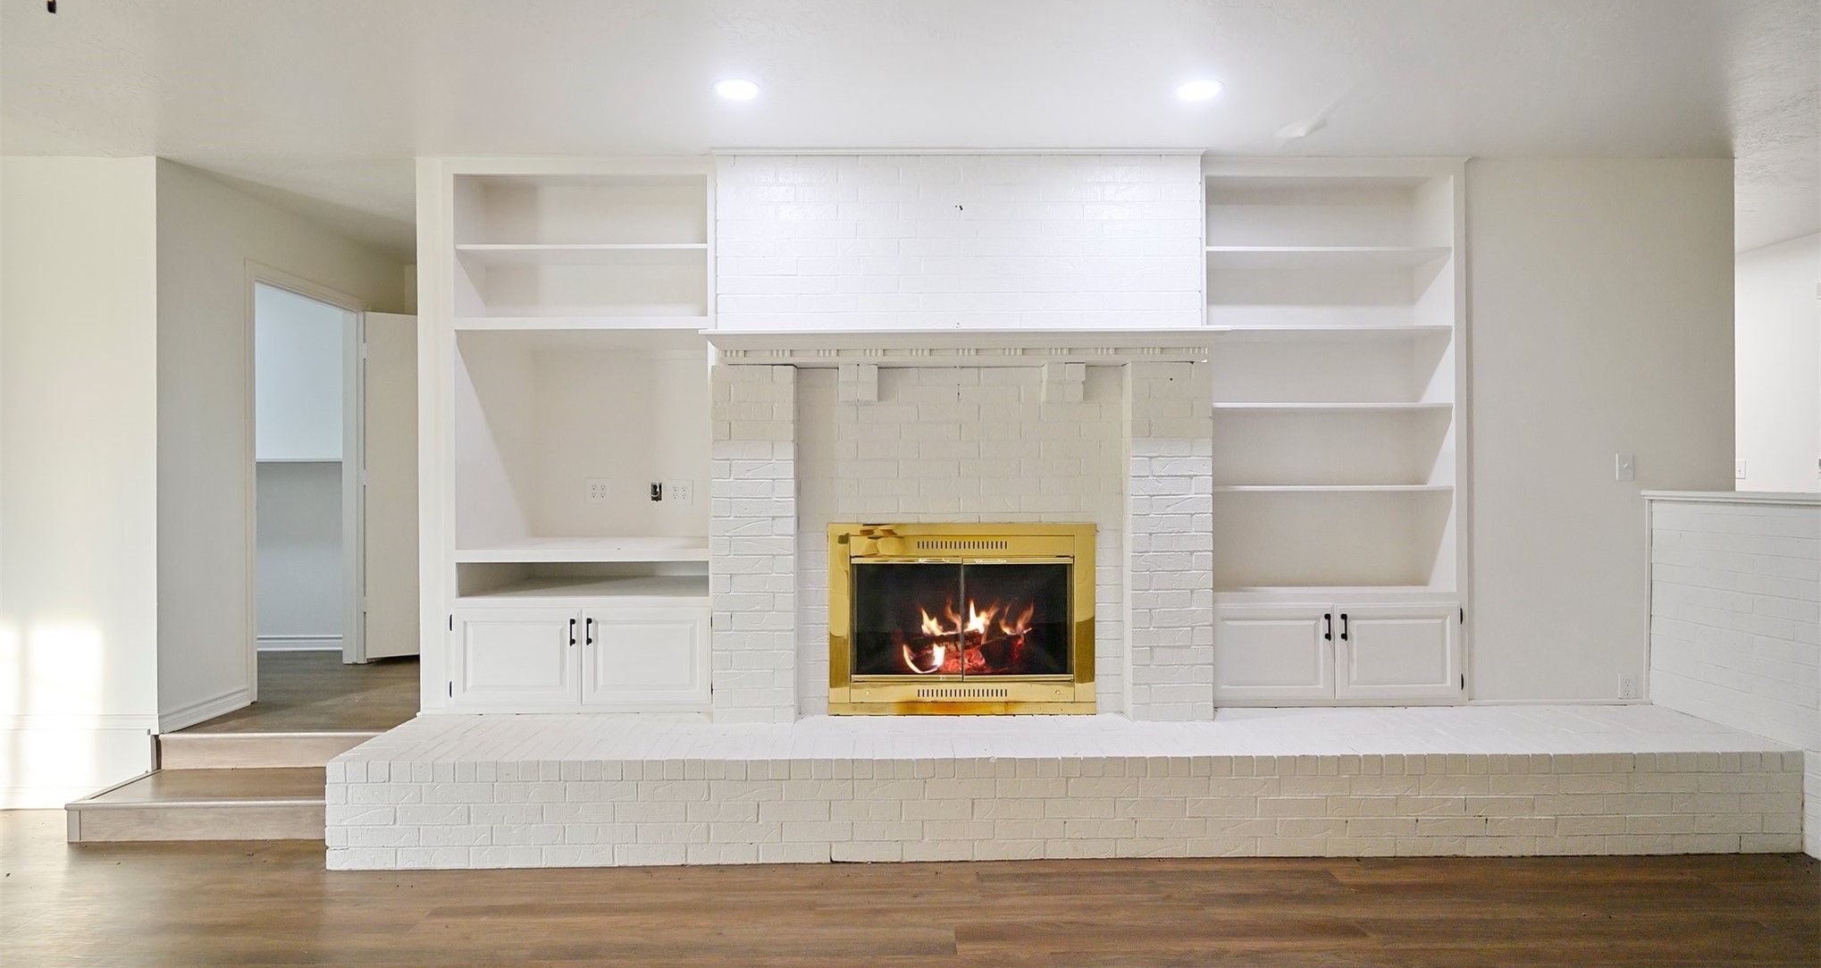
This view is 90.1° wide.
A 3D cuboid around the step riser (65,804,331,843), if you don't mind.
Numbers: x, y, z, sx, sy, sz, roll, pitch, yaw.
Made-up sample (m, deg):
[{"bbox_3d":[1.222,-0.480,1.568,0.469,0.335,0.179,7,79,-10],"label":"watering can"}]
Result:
[{"bbox_3d":[-2.618,1.274,3.447,1.109,0.145,0.040,0,0,-1],"label":"step riser"}]

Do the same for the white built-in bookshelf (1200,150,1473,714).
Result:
[{"bbox_3d":[1.801,-0.215,4.023,1.167,2.345,0.312,0,0,-1],"label":"white built-in bookshelf"}]

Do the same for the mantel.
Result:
[{"bbox_3d":[0.222,-0.550,3.707,2.111,0.136,0.208,0,0,-1],"label":"mantel"}]

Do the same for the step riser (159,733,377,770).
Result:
[{"bbox_3d":[-2.619,1.128,3.857,1.094,0.146,0.040,0,0,-1],"label":"step riser"}]

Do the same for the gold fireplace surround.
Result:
[{"bbox_3d":[0.219,0.561,3.783,1.115,0.797,0.069,0,0,-1],"label":"gold fireplace surround"}]

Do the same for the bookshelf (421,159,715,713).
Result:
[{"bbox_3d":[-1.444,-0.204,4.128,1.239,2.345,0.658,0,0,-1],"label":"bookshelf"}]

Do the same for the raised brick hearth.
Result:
[{"bbox_3d":[0.580,1.149,3.547,5.251,0.372,0.648,0,0,-1],"label":"raised brick hearth"}]

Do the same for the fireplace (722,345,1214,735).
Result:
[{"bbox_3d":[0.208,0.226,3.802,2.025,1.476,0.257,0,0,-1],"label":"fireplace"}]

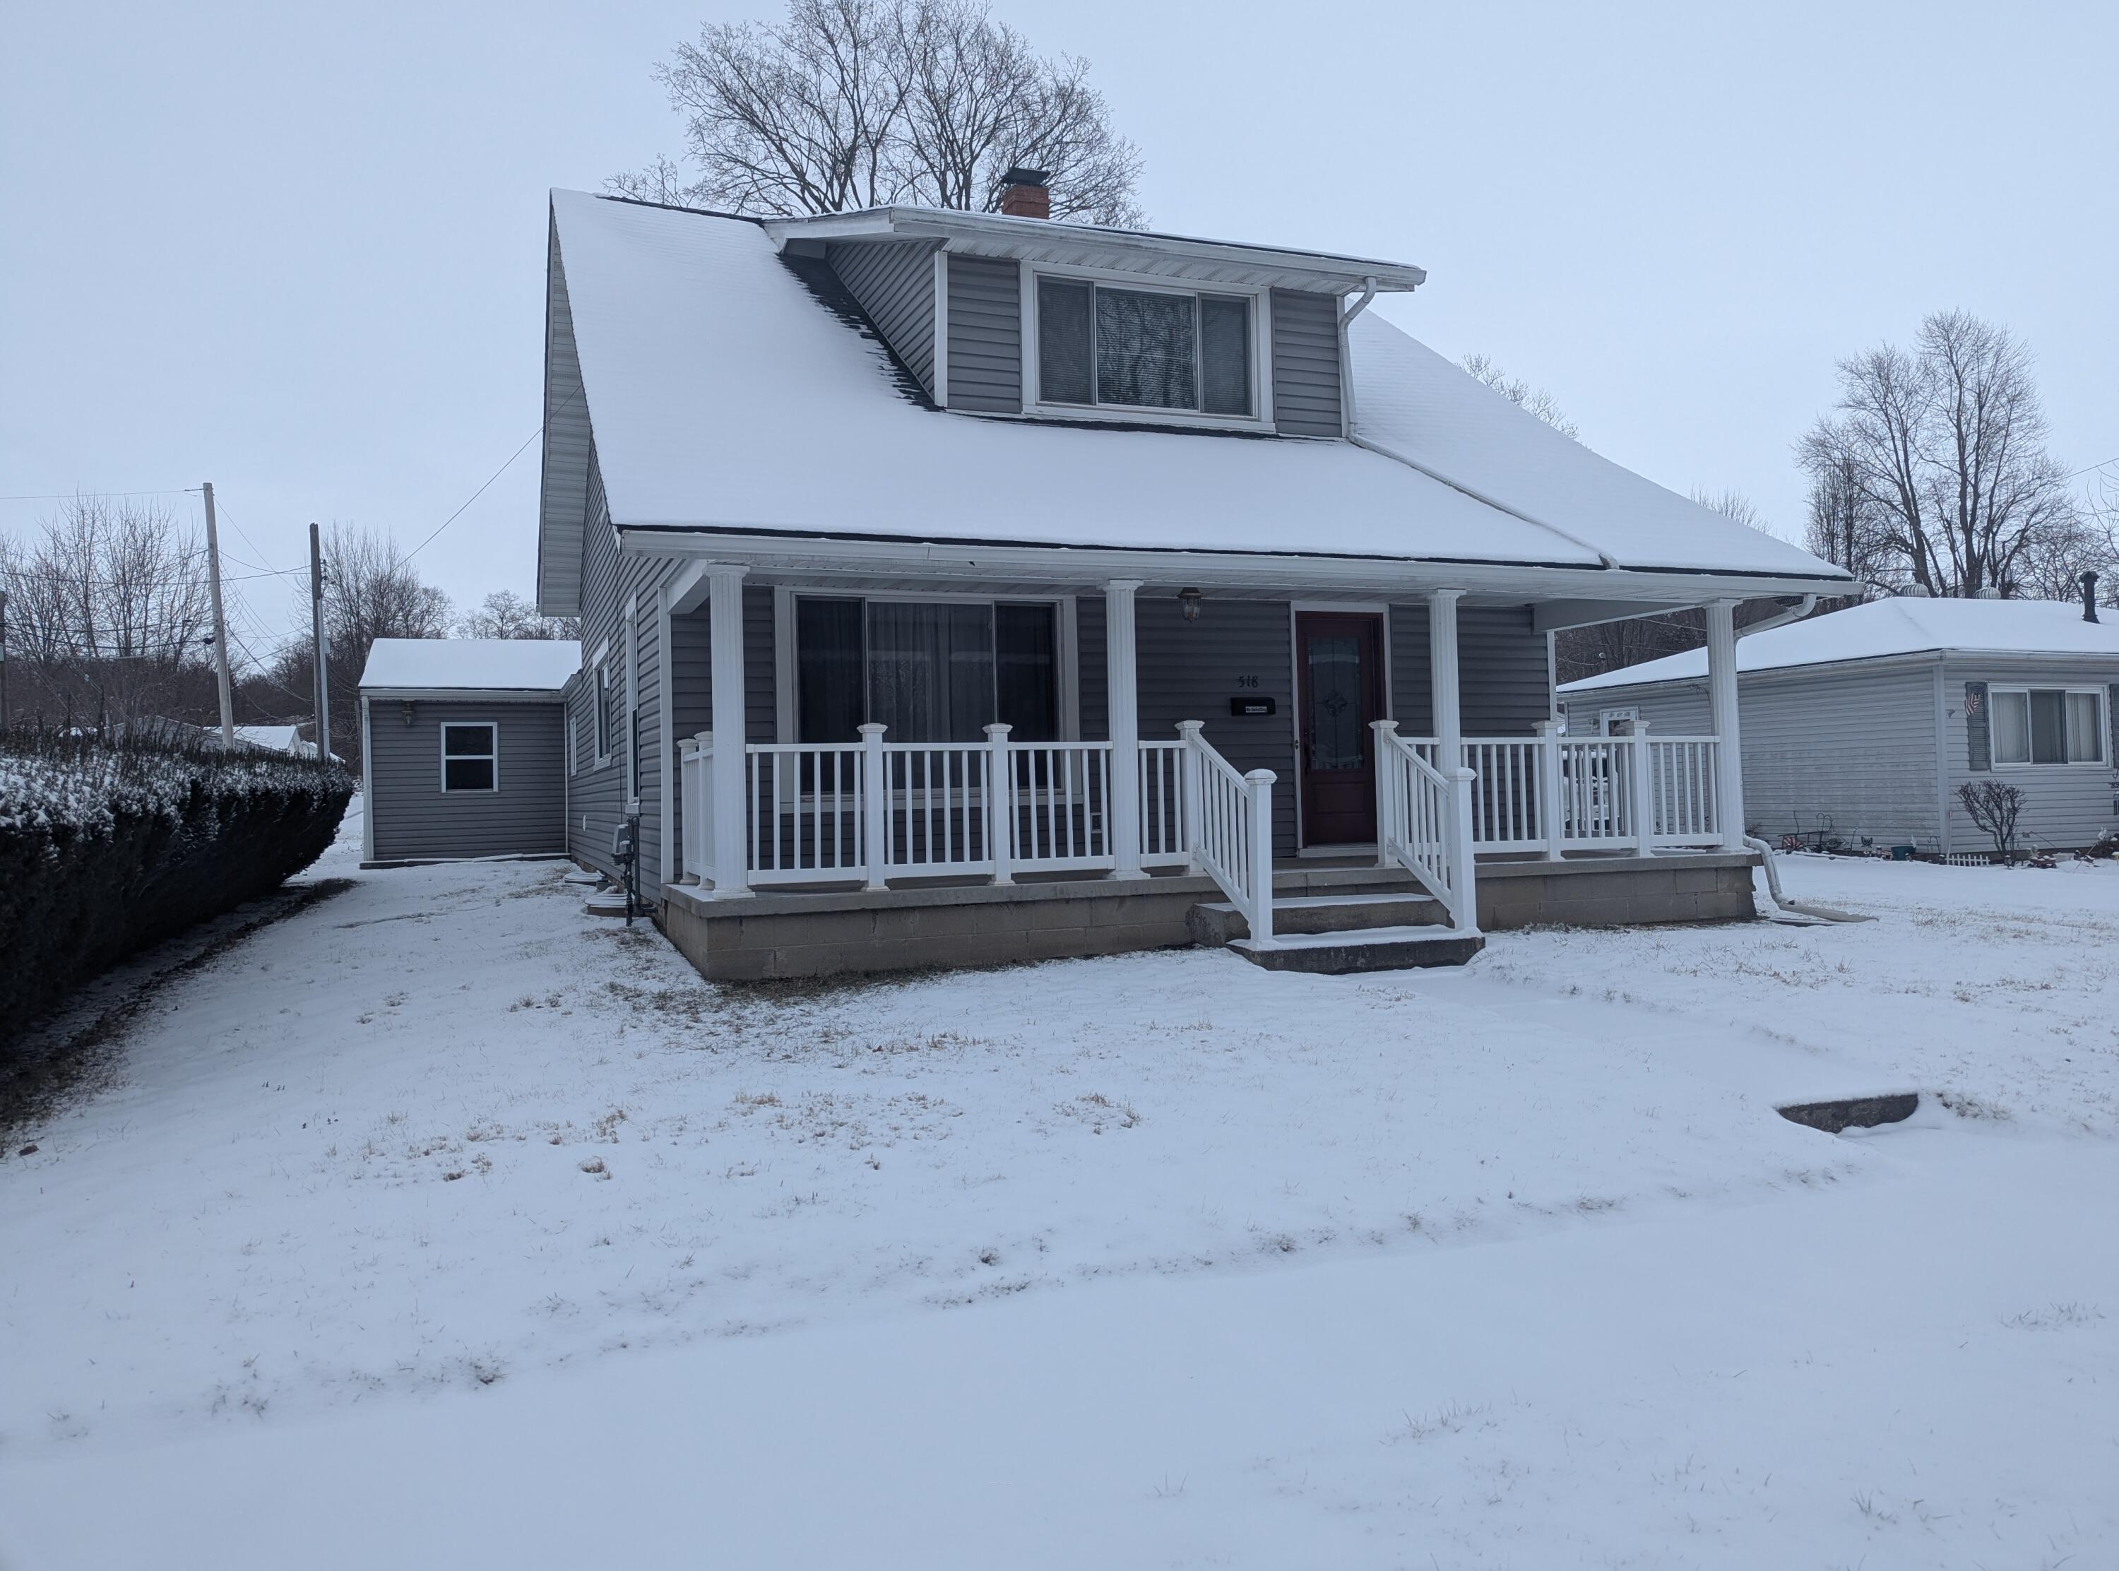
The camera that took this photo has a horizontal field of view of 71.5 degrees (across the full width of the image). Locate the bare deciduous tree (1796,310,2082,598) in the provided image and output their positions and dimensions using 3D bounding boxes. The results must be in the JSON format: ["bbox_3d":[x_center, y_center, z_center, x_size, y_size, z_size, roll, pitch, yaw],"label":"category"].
[{"bbox_3d":[30.094,-7.691,49.959,8.600,16.931,8.300,-1,0,-21],"label":"bare deciduous tree"}]

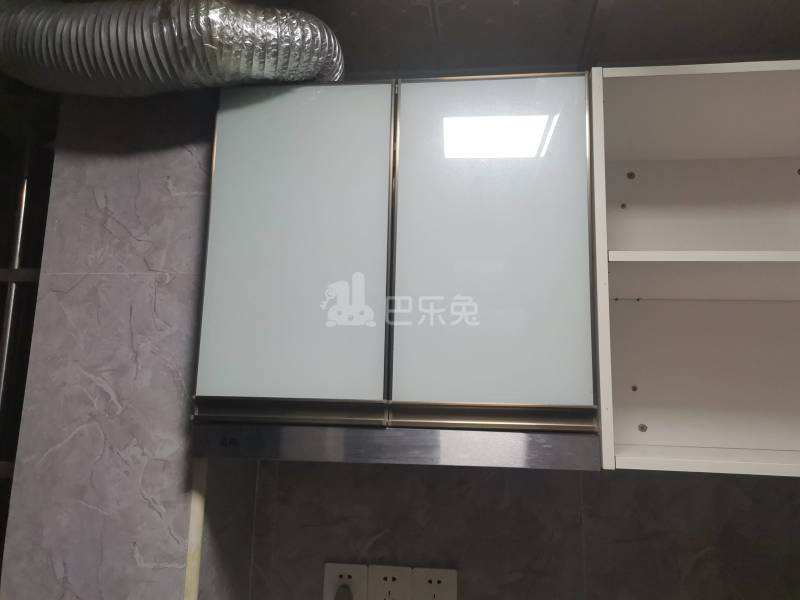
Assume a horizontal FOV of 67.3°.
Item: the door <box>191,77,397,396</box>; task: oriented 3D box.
[{"bbox_3d":[-0.159,-0.102,0.954,0.293,0.510,0.021,0,-10,6],"label":"door"}]

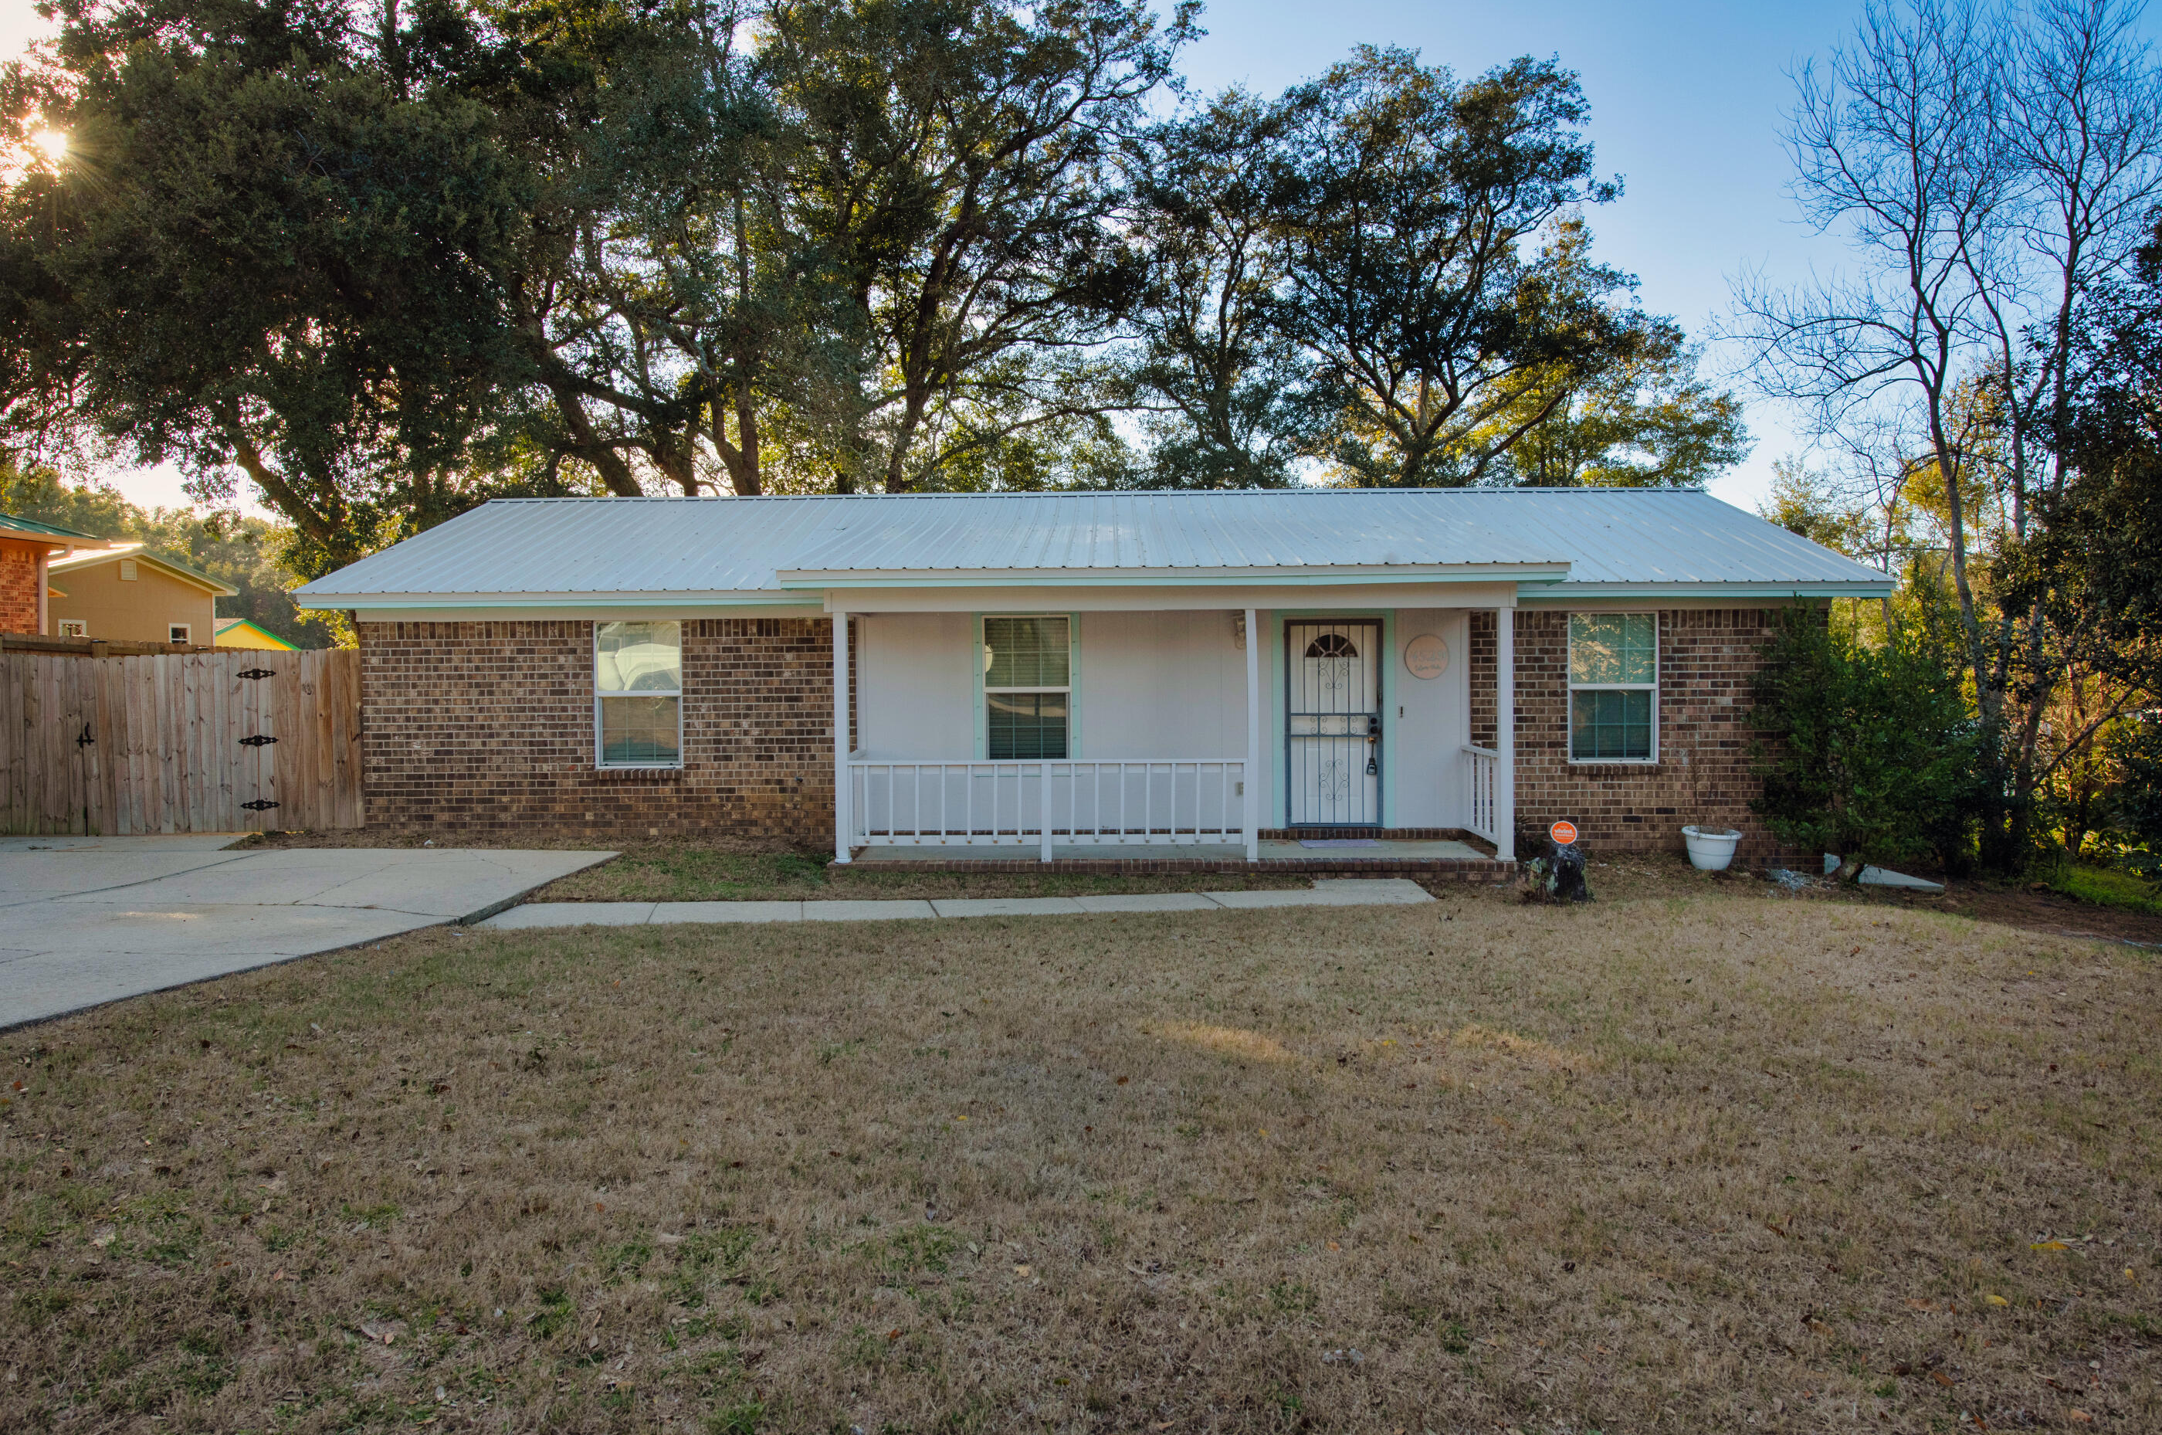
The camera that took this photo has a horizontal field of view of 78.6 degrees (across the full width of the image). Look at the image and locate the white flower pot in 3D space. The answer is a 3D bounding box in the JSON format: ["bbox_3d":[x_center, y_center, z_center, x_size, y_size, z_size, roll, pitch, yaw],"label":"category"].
[{"bbox_3d":[5.965,1.257,12.500,0.565,0.360,0.565,3,2,1],"label":"white flower pot"}]

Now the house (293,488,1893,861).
[{"bbox_3d":[0.105,-0.733,16.023,15.264,4.160,9.445,0,2,2],"label":"house"}]

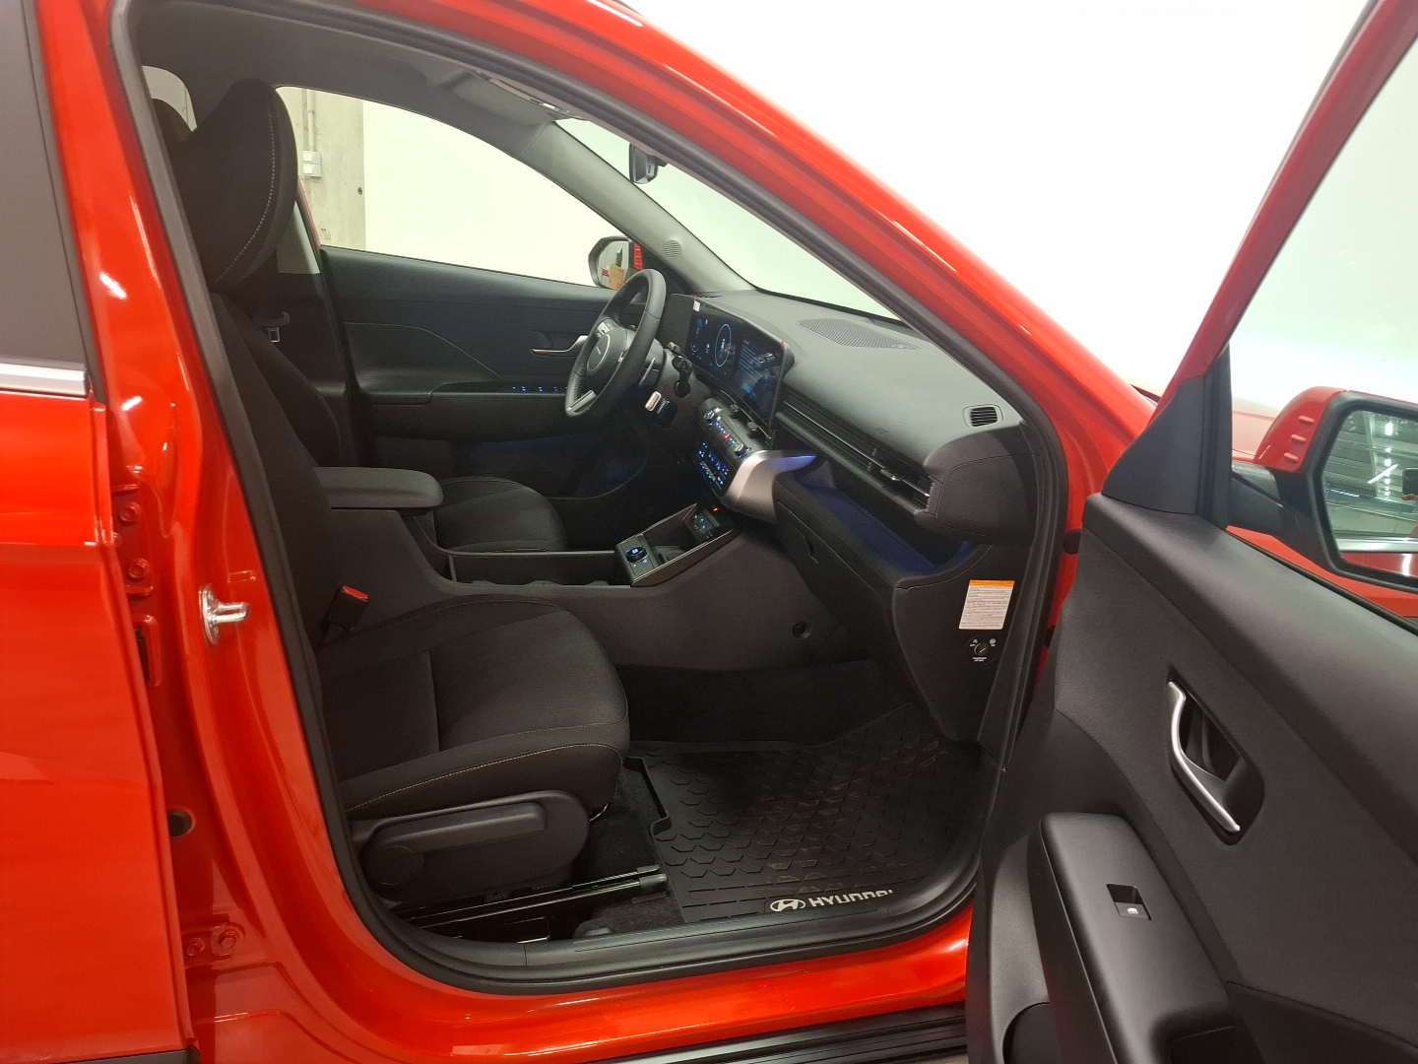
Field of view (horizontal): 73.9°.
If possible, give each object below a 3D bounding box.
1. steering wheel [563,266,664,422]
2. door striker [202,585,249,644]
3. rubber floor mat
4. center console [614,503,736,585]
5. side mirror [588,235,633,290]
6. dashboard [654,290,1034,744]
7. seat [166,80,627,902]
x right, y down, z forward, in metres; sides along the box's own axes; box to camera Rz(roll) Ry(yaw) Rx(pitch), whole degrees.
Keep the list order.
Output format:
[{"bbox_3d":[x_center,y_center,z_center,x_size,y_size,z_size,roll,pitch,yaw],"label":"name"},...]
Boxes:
[{"bbox_3d":[-0.192,-0.396,2.060,0.110,0.370,0.370,27,11,-26],"label":"steering wheel"},{"bbox_3d":[-0.433,0.073,0.843,0.040,0.051,0.028,-3,23,-27],"label":"door striker"},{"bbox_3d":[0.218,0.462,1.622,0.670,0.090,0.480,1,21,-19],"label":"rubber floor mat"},{"bbox_3d":[-0.068,0.013,1.853,0.220,0.140,0.170,1,21,-19],"label":"center console"},{"bbox_3d":[-0.243,-0.731,2.568,0.140,0.165,0.220,-4,23,-30],"label":"side mirror"},{"bbox_3d":[0.300,-0.172,1.902,0.620,0.480,1.420,1,21,-19],"label":"dashboard"},{"bbox_3d":[-0.443,-0.034,1.278,0.770,1.010,0.540,1,21,-19],"label":"seat"}]

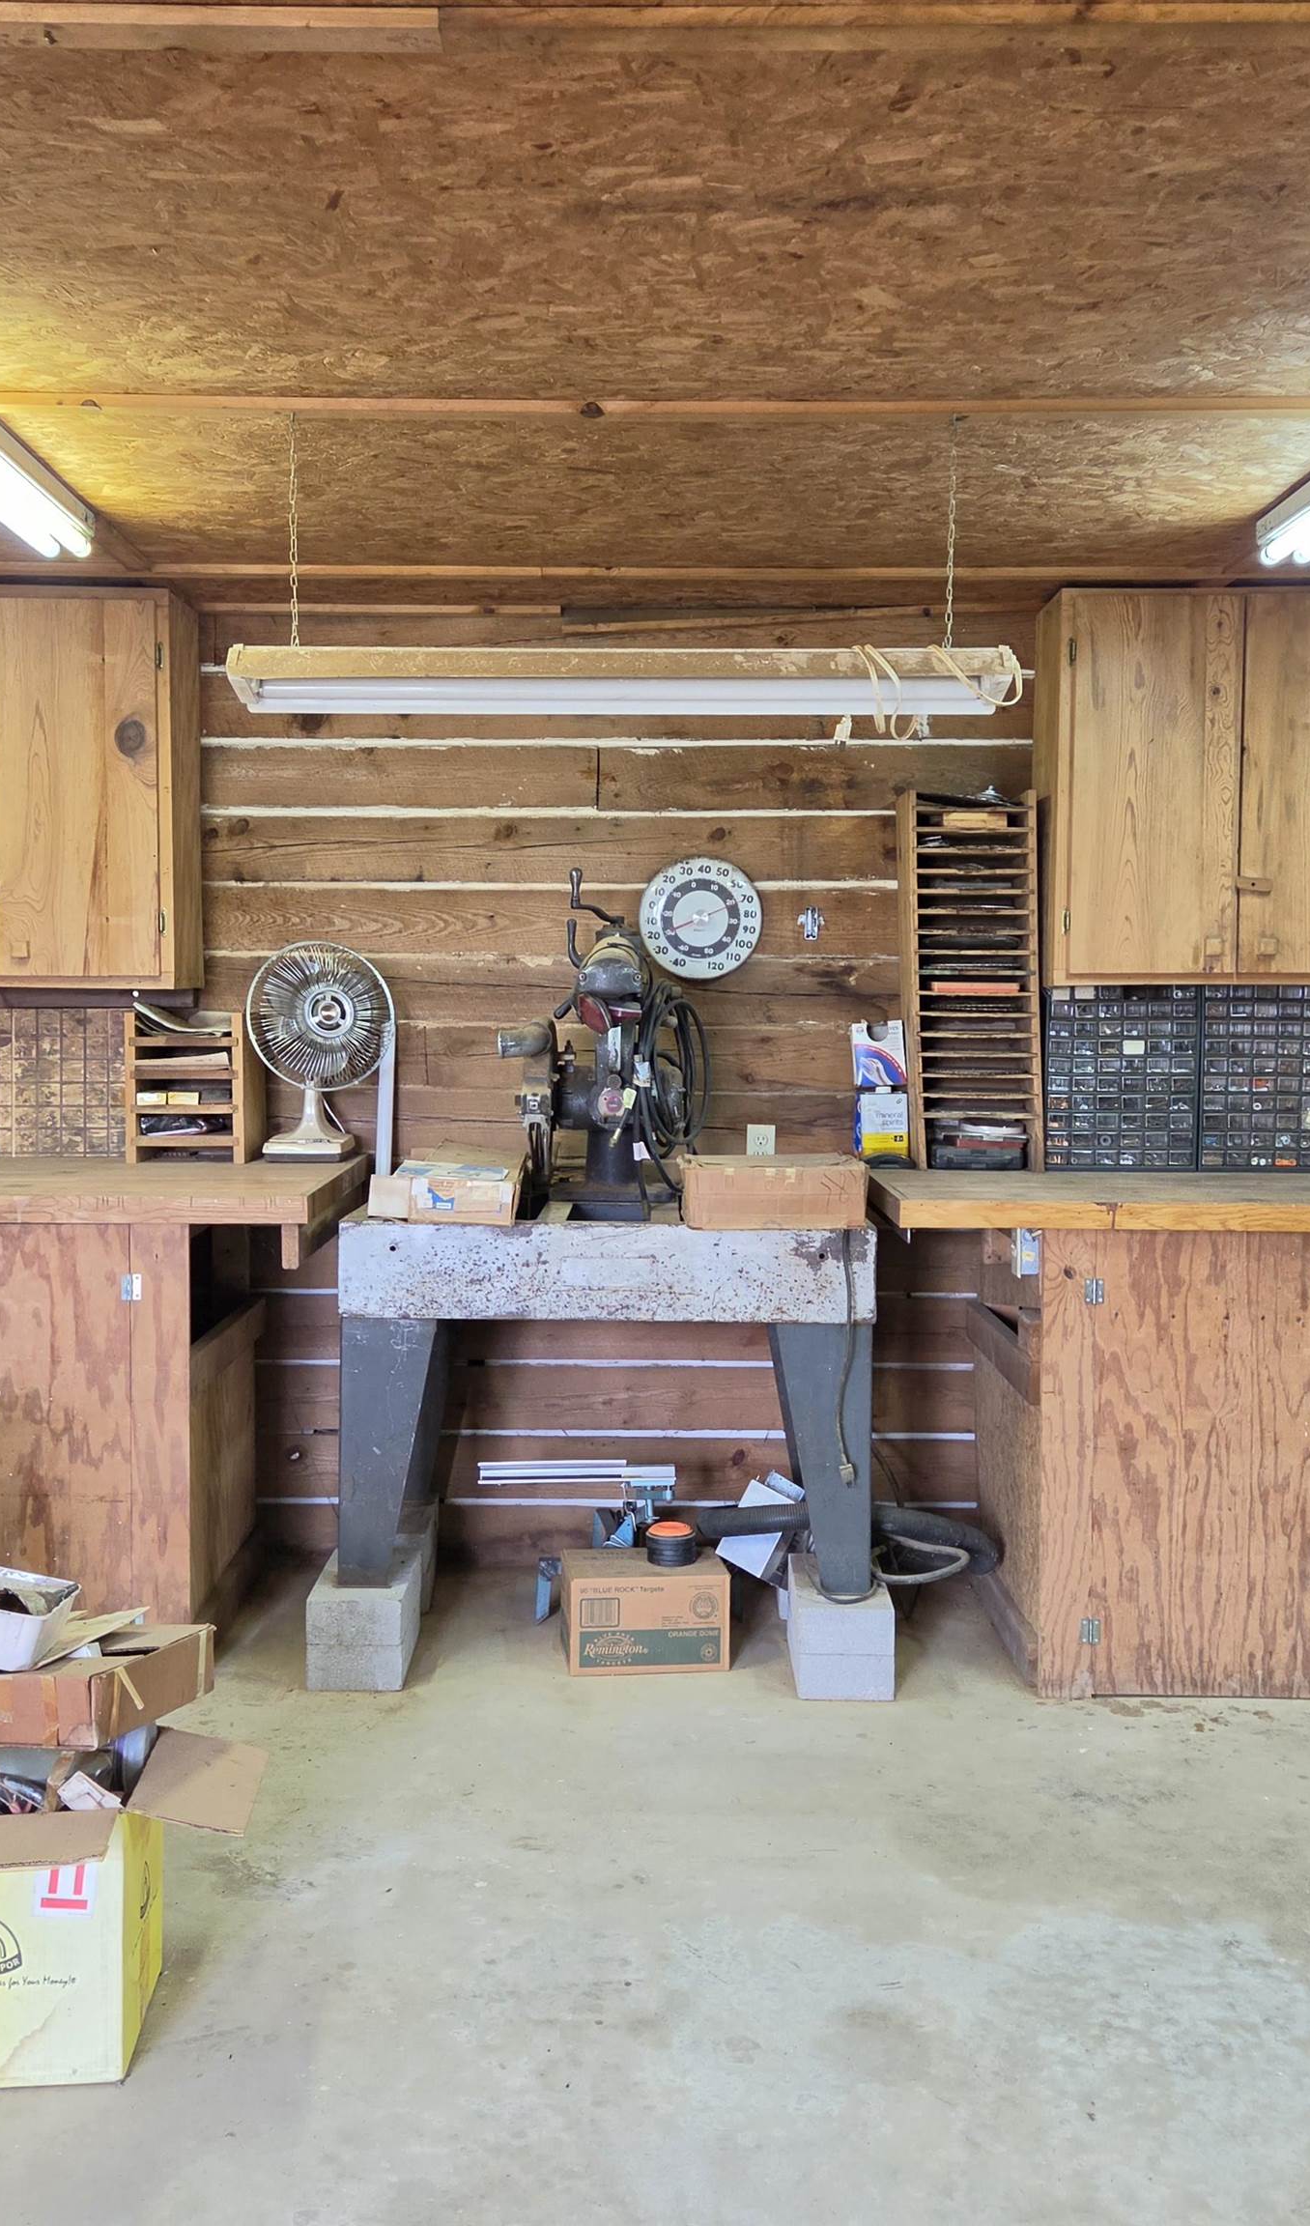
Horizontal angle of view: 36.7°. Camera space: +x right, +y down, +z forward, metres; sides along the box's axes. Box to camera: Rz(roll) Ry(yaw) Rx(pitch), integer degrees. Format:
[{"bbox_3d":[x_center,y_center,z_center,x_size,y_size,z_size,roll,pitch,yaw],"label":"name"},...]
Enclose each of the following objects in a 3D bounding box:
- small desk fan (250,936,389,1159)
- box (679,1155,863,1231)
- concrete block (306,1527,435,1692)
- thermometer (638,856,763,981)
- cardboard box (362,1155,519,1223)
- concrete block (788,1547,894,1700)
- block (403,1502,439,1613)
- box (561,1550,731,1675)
[{"bbox_3d":[-0.795,-0.146,4.710,0.350,0.525,0.260,-1,3,-13],"label":"small desk fan"},{"bbox_3d":[0.257,0.171,4.247,0.380,0.130,0.340,0,3,0],"label":"box"},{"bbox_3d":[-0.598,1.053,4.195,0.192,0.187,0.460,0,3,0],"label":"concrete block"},{"bbox_3d":[0.114,-0.483,4.890,0.308,0.308,0.030,0,3,-1],"label":"thermometer"},{"bbox_3d":[-0.425,0.163,4.110,0.290,0.106,0.280,0,3,2],"label":"cardboard box"},{"bbox_3d":[0.389,1.078,4.146,0.191,0.186,0.405,0,3,1],"label":"concrete block"},{"bbox_3d":[-0.622,1.048,4.709,0.190,0.186,0.390,0,3,-1],"label":"block"},{"bbox_3d":[-0.020,1.065,4.228,0.330,0.200,0.225,0,3,-7],"label":"box"}]

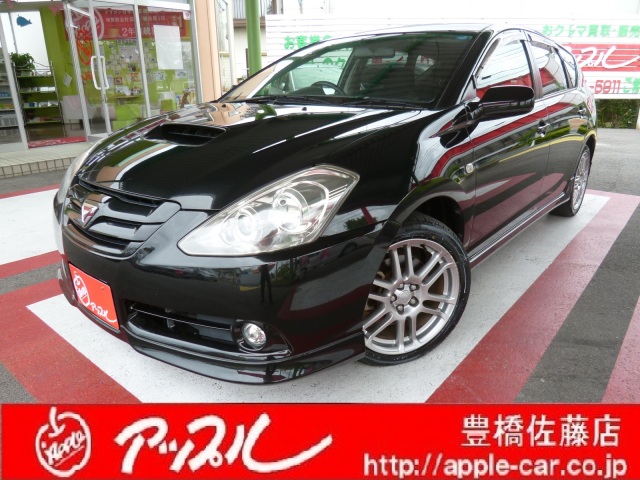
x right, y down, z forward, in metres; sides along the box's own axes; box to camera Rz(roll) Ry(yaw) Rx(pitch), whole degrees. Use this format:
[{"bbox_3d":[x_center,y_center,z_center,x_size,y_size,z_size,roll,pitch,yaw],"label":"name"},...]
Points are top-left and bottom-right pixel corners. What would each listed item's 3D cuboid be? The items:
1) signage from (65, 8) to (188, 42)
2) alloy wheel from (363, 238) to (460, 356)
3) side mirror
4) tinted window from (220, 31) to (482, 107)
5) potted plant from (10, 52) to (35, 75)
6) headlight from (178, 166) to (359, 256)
[{"bbox_3d":[-4.702,-5.350,11.091,0.030,0.672,3.170,17,25,42],"label":"signage"},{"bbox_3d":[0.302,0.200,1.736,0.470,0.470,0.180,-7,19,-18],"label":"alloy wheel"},{"bbox_3d":[0.790,-0.593,1.896,0.240,0.150,0.130,14,24,38],"label":"side mirror"},{"bbox_3d":[0.168,-0.966,2.420,1.400,0.150,0.900,14,49,38],"label":"tinted window"},{"bbox_3d":[-7.064,-4.177,10.500,0.460,0.460,0.480,17,25,42],"label":"potted plant"},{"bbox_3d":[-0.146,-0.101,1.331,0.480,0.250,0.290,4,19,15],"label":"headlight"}]

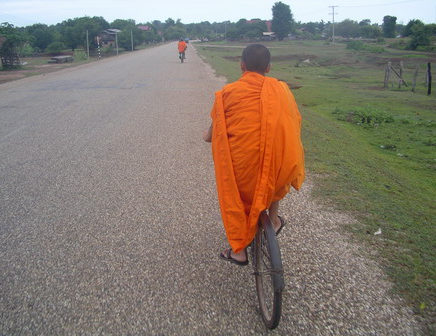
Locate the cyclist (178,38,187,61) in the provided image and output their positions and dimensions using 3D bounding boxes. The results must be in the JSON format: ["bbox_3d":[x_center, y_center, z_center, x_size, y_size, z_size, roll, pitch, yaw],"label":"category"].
[{"bbox_3d":[-2.256,-7.612,30.606,0.550,1.330,0.780,-2,15,-3],"label":"cyclist"}]

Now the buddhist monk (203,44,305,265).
[{"bbox_3d":[0.217,-0.055,2.886,0.570,1.350,0.750,-2,15,-3],"label":"buddhist monk"}]

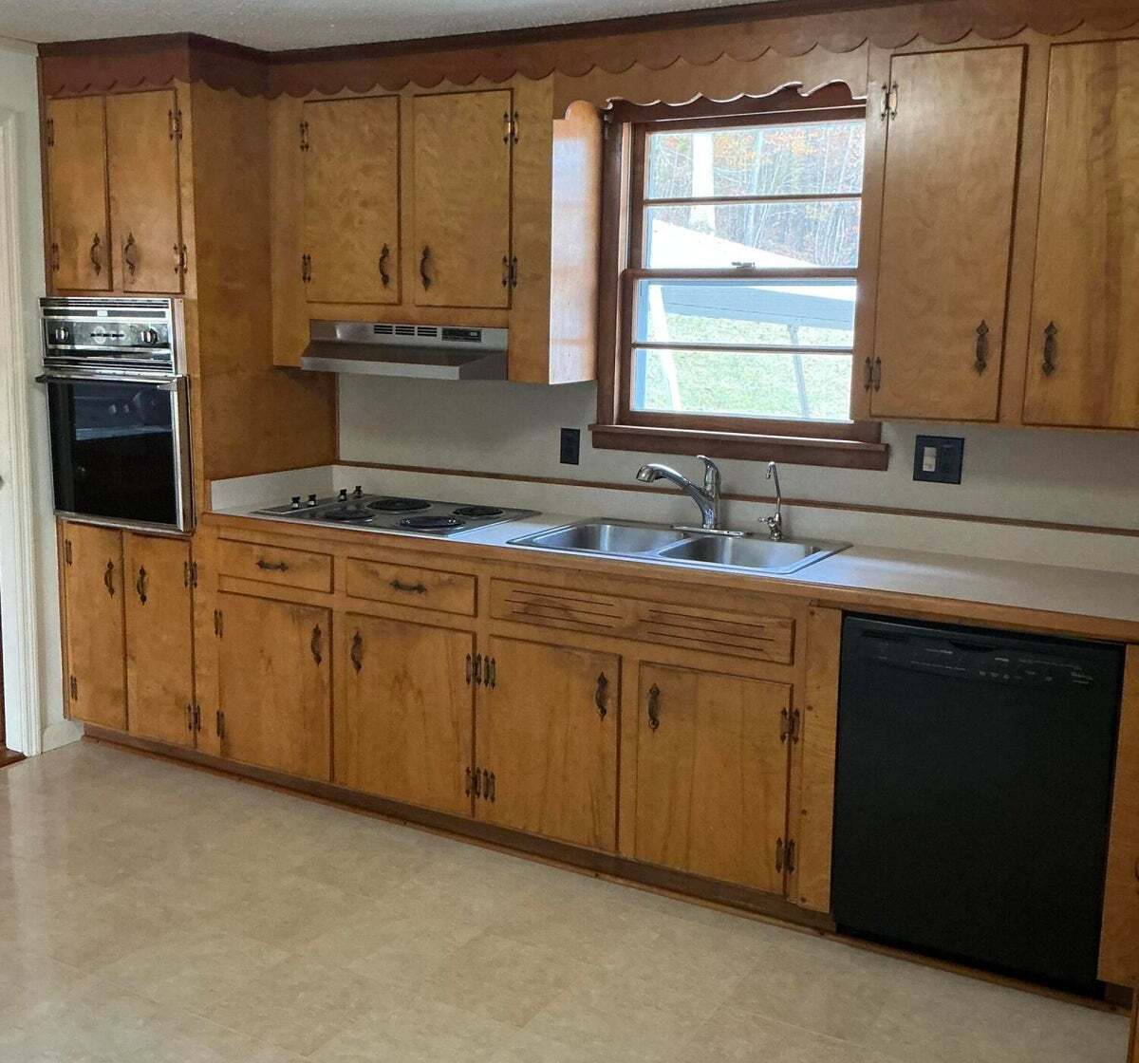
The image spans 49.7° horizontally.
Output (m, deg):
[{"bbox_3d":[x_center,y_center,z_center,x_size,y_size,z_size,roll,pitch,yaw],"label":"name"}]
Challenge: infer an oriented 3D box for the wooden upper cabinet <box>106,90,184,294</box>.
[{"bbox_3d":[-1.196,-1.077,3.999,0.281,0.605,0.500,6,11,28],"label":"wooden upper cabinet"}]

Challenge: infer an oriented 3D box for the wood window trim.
[{"bbox_3d":[0.506,-0.745,3.580,0.931,1.057,0.120,6,11,28],"label":"wood window trim"}]

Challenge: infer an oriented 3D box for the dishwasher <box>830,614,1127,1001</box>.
[{"bbox_3d":[1.053,0.593,3.100,0.615,0.835,0.610,6,11,28],"label":"dishwasher"}]

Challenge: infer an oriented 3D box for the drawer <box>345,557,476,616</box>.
[{"bbox_3d":[-0.351,0.124,3.726,0.457,0.122,0.490,6,11,28],"label":"drawer"}]

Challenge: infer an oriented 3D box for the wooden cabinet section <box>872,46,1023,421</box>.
[{"bbox_3d":[0.995,-0.739,3.160,0.329,0.902,0.331,6,10,29],"label":"wooden cabinet section"}]

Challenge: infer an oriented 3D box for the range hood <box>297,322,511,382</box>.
[{"bbox_3d":[-0.475,-0.576,3.877,0.752,0.160,0.440,6,11,28],"label":"range hood"}]

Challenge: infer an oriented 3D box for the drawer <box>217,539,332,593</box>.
[{"bbox_3d":[-0.797,0.072,3.963,0.460,0.124,0.490,6,11,28],"label":"drawer"}]

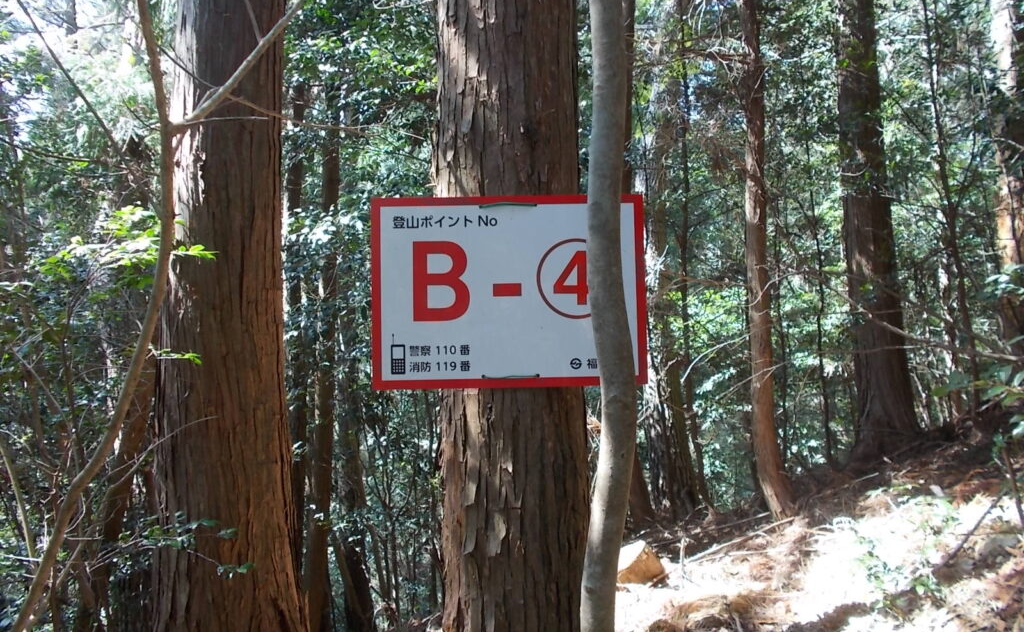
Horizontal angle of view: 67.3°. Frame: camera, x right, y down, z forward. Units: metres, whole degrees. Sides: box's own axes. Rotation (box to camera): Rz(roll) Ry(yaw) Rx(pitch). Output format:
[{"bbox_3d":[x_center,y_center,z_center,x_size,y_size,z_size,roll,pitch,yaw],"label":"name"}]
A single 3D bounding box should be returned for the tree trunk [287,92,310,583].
[{"bbox_3d":[-1.332,0.197,4.800,0.130,3.300,0.130,-1,-4,0],"label":"tree trunk"}]

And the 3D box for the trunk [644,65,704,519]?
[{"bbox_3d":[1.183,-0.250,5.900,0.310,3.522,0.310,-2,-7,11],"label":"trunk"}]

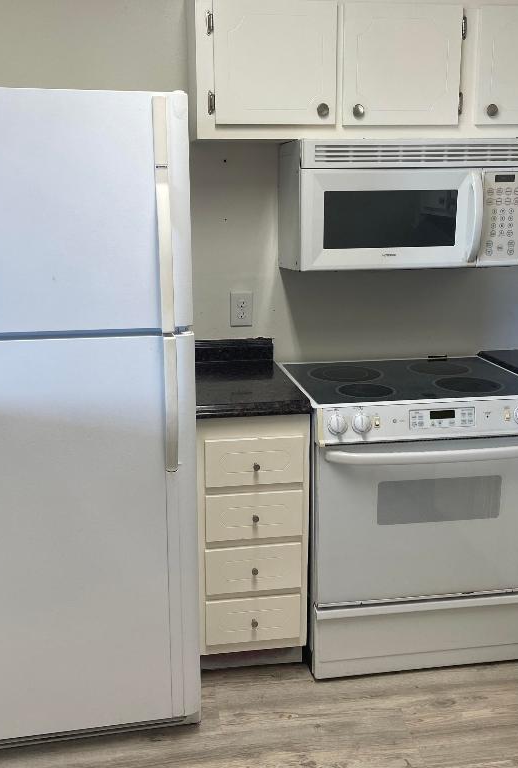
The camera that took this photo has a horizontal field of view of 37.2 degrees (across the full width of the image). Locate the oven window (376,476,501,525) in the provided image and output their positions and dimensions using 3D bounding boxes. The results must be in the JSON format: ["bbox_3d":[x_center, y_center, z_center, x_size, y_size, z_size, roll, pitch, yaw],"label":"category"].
[{"bbox_3d":[0.559,0.361,2.380,0.396,0.145,0.015,-2,14,-8],"label":"oven window"}]

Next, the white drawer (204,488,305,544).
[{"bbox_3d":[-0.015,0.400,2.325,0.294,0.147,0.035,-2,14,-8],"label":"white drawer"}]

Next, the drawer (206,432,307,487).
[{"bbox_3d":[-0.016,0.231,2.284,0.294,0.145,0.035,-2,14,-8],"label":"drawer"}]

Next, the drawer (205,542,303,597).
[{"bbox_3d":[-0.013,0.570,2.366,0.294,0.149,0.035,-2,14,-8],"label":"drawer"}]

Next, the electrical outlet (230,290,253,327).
[{"bbox_3d":[-0.062,-0.272,2.810,0.076,0.121,0.009,-2,14,-8],"label":"electrical outlet"}]

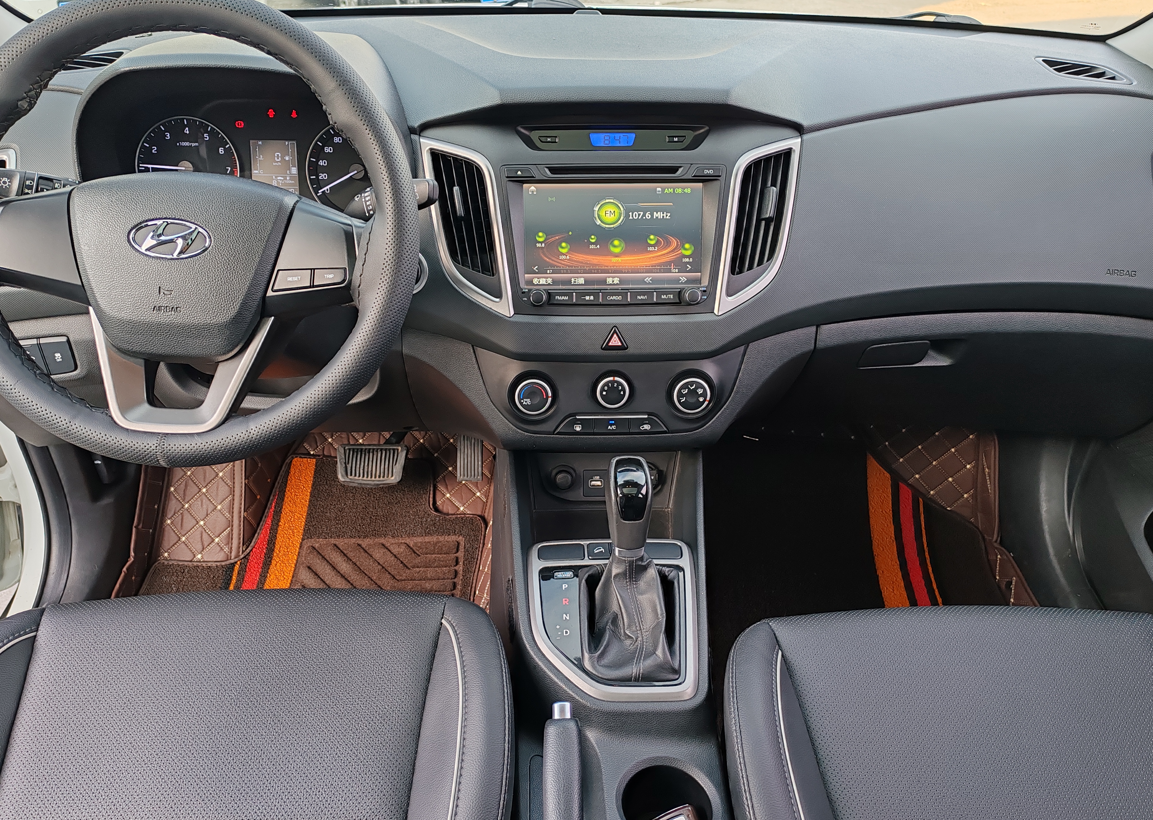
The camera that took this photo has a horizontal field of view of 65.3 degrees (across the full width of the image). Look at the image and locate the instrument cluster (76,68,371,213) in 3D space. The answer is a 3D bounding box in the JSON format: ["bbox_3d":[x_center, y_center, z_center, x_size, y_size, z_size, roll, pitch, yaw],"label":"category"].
[{"bbox_3d":[-0.324,-0.261,0.900,0.300,0.150,0.100,0,15,2],"label":"instrument cluster"}]

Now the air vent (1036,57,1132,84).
[{"bbox_3d":[0.598,-0.399,1.060,0.108,0.022,0.042,19,53,17],"label":"air vent"}]

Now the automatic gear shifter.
[{"bbox_3d":[0.050,0.140,0.840,0.098,0.175,0.140,0,30,2],"label":"automatic gear shifter"}]

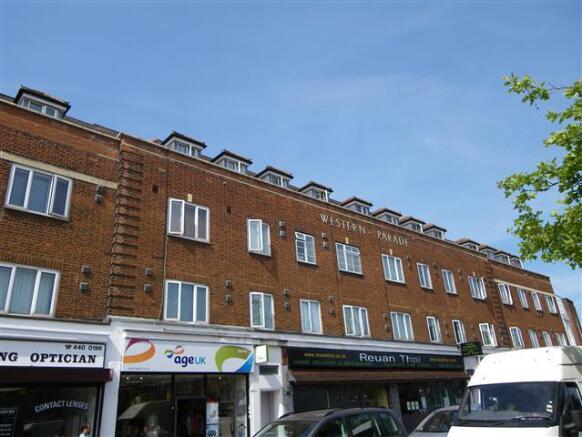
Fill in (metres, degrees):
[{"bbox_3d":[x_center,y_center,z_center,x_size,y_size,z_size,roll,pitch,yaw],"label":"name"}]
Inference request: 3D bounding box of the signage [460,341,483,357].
[{"bbox_3d":[8.980,6.434,23.244,0.140,0.590,1.030,16,-30,-39],"label":"signage"}]

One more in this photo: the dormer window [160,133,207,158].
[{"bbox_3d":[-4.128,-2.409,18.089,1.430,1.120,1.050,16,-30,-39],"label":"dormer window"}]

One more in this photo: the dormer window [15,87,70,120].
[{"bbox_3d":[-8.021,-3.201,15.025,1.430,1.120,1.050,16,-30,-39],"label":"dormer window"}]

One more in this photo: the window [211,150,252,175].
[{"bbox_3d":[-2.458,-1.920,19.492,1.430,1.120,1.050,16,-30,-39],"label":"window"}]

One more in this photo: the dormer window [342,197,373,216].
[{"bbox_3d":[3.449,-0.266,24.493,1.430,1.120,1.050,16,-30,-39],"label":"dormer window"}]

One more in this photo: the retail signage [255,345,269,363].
[{"bbox_3d":[-0.881,4.301,14.947,0.110,0.500,0.540,16,-30,-39],"label":"retail signage"}]

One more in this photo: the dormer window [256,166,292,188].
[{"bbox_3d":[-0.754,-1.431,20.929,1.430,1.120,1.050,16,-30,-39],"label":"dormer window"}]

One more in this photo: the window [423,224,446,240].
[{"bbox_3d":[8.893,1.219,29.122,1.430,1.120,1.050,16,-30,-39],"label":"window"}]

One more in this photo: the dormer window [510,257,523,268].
[{"bbox_3d":[17.190,3.637,36.258,1.430,1.120,1.050,16,-30,-39],"label":"dormer window"}]

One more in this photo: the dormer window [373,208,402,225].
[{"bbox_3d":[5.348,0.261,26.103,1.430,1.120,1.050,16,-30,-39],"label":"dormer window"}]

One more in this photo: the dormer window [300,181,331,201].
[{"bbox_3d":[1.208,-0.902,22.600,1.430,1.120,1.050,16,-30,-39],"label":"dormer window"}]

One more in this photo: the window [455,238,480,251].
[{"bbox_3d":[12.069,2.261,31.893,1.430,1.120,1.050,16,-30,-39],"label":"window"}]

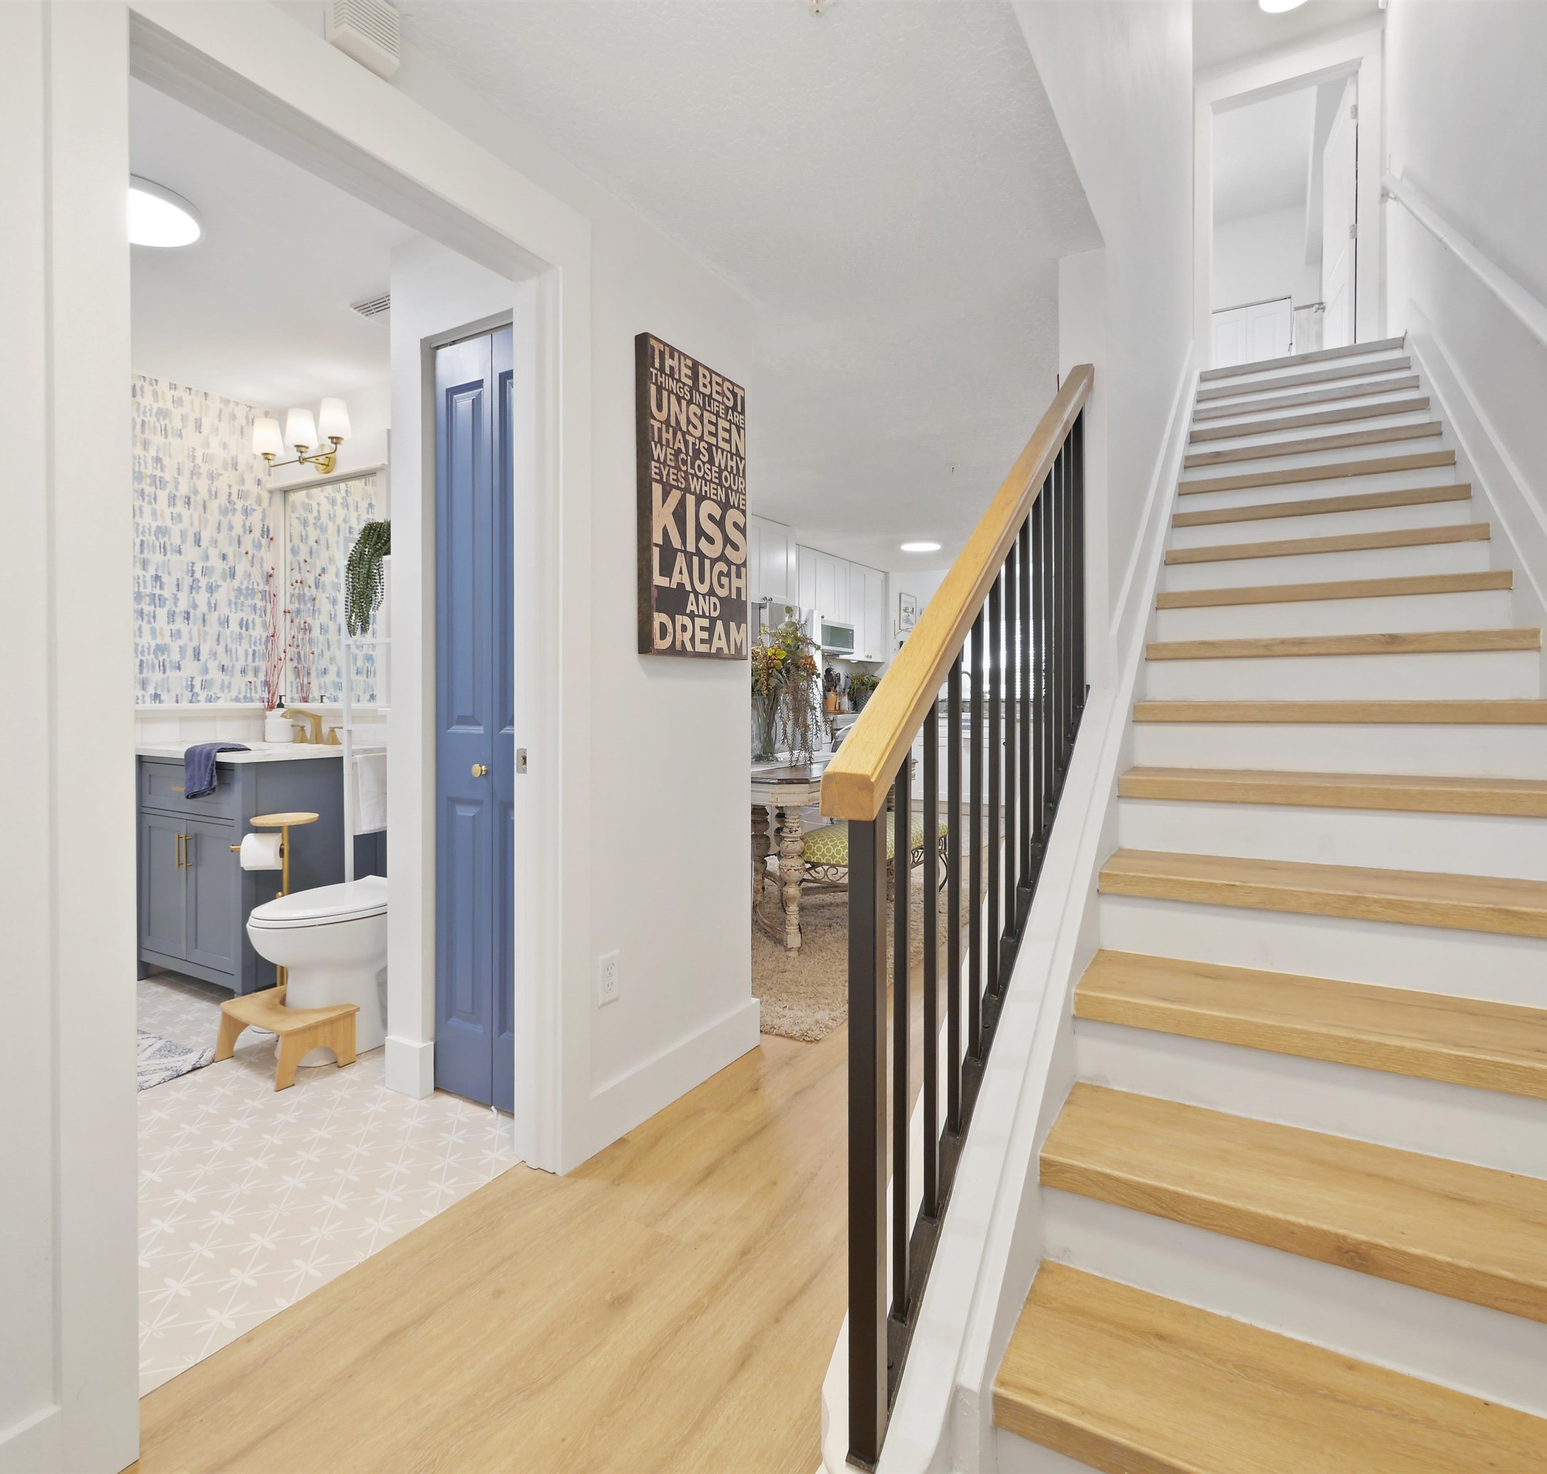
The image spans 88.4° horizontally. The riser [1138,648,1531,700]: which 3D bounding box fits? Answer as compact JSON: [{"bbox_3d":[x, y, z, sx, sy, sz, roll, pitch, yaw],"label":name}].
[{"bbox_3d":[1.509,-0.161,2.186,0.872,0.133,0.020,1,2,31],"label":"riser"}]

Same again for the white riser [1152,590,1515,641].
[{"bbox_3d":[1.647,-0.350,2.409,0.872,0.133,0.020,1,2,31],"label":"white riser"}]

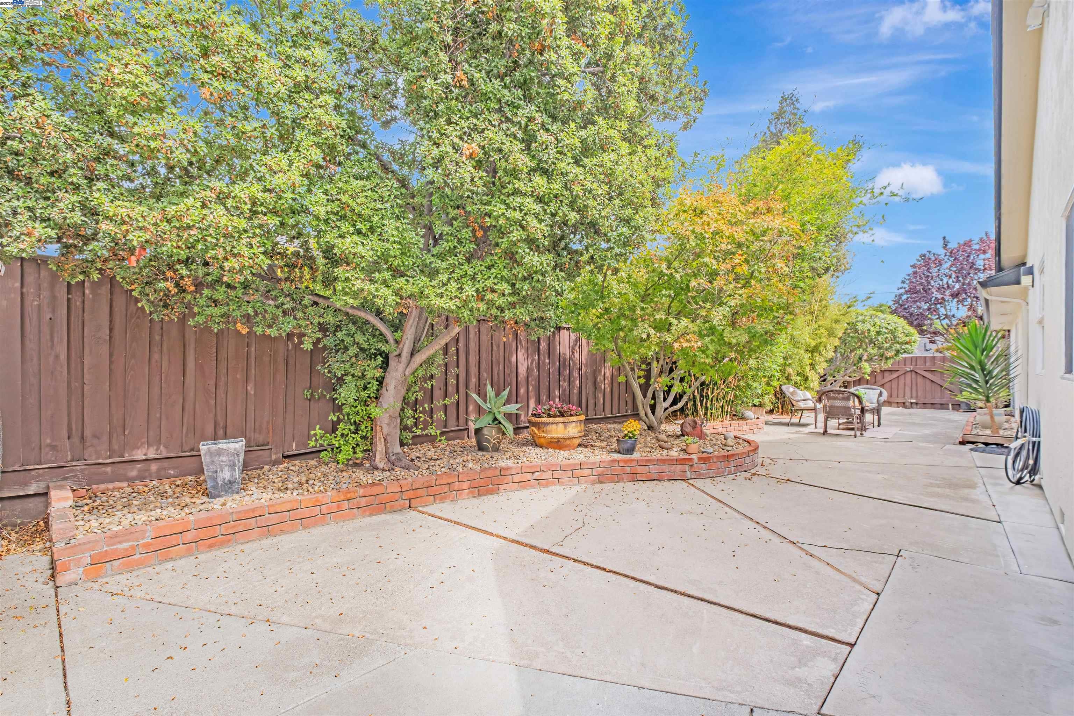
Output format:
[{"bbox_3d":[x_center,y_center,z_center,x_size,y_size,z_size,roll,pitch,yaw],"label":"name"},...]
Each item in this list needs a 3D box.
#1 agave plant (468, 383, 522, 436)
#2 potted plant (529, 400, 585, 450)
[{"bbox_3d":[-0.510,0.630,5.420,0.660,0.650,0.620,0,0,0],"label":"agave plant"},{"bbox_3d":[0.245,0.820,5.520,0.700,0.580,0.660,0,-2,-2],"label":"potted plant"}]

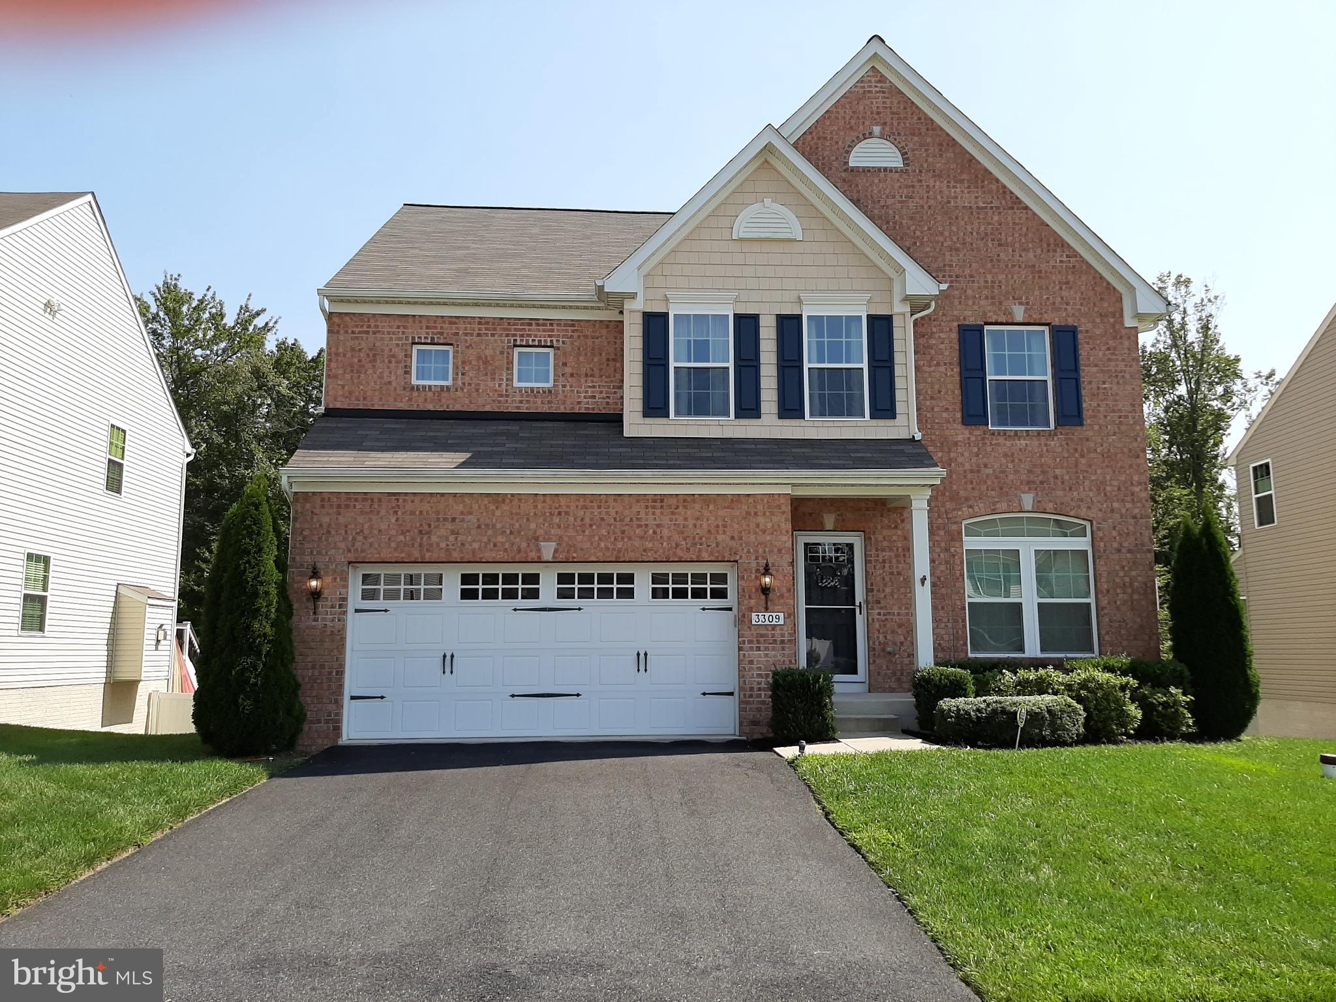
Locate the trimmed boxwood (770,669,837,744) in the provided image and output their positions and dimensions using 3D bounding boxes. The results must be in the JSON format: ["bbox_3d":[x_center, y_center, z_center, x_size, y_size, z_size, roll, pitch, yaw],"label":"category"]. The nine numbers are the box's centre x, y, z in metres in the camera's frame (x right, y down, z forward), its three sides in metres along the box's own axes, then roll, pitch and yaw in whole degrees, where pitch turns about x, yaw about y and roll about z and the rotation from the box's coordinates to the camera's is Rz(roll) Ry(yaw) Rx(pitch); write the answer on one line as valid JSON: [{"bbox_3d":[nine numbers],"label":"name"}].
[{"bbox_3d":[1.631,2.449,12.109,0.766,0.844,0.750,0,-9,-3],"label":"trimmed boxwood"}]

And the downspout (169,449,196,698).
[{"bbox_3d":[-11.863,1.768,24.562,0.150,6.500,0.450,0,-9,-3],"label":"downspout"}]

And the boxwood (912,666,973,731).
[{"bbox_3d":[3.351,2.430,12.243,0.677,0.787,0.780,0,-9,-3],"label":"boxwood"}]

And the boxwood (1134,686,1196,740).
[{"bbox_3d":[6.049,2.569,12.299,0.714,0.587,0.750,0,-9,-3],"label":"boxwood"}]

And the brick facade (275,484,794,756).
[{"bbox_3d":[-1.561,1.486,12.788,6.348,3.156,0.350,0,-9,-3],"label":"brick facade"}]

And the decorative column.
[{"bbox_3d":[3.312,1.231,13.080,0.240,2.668,0.240,0,-9,-3],"label":"decorative column"}]

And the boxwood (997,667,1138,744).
[{"bbox_3d":[4.813,2.427,12.110,1.659,0.824,1.000,0,-9,-3],"label":"boxwood"}]

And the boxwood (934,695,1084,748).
[{"bbox_3d":[3.890,2.491,11.450,1.625,0.507,0.900,0,-9,-3],"label":"boxwood"}]

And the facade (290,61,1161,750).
[{"bbox_3d":[1.124,-1.862,14.000,11.806,10.116,1.500,0,-9,-3],"label":"facade"}]

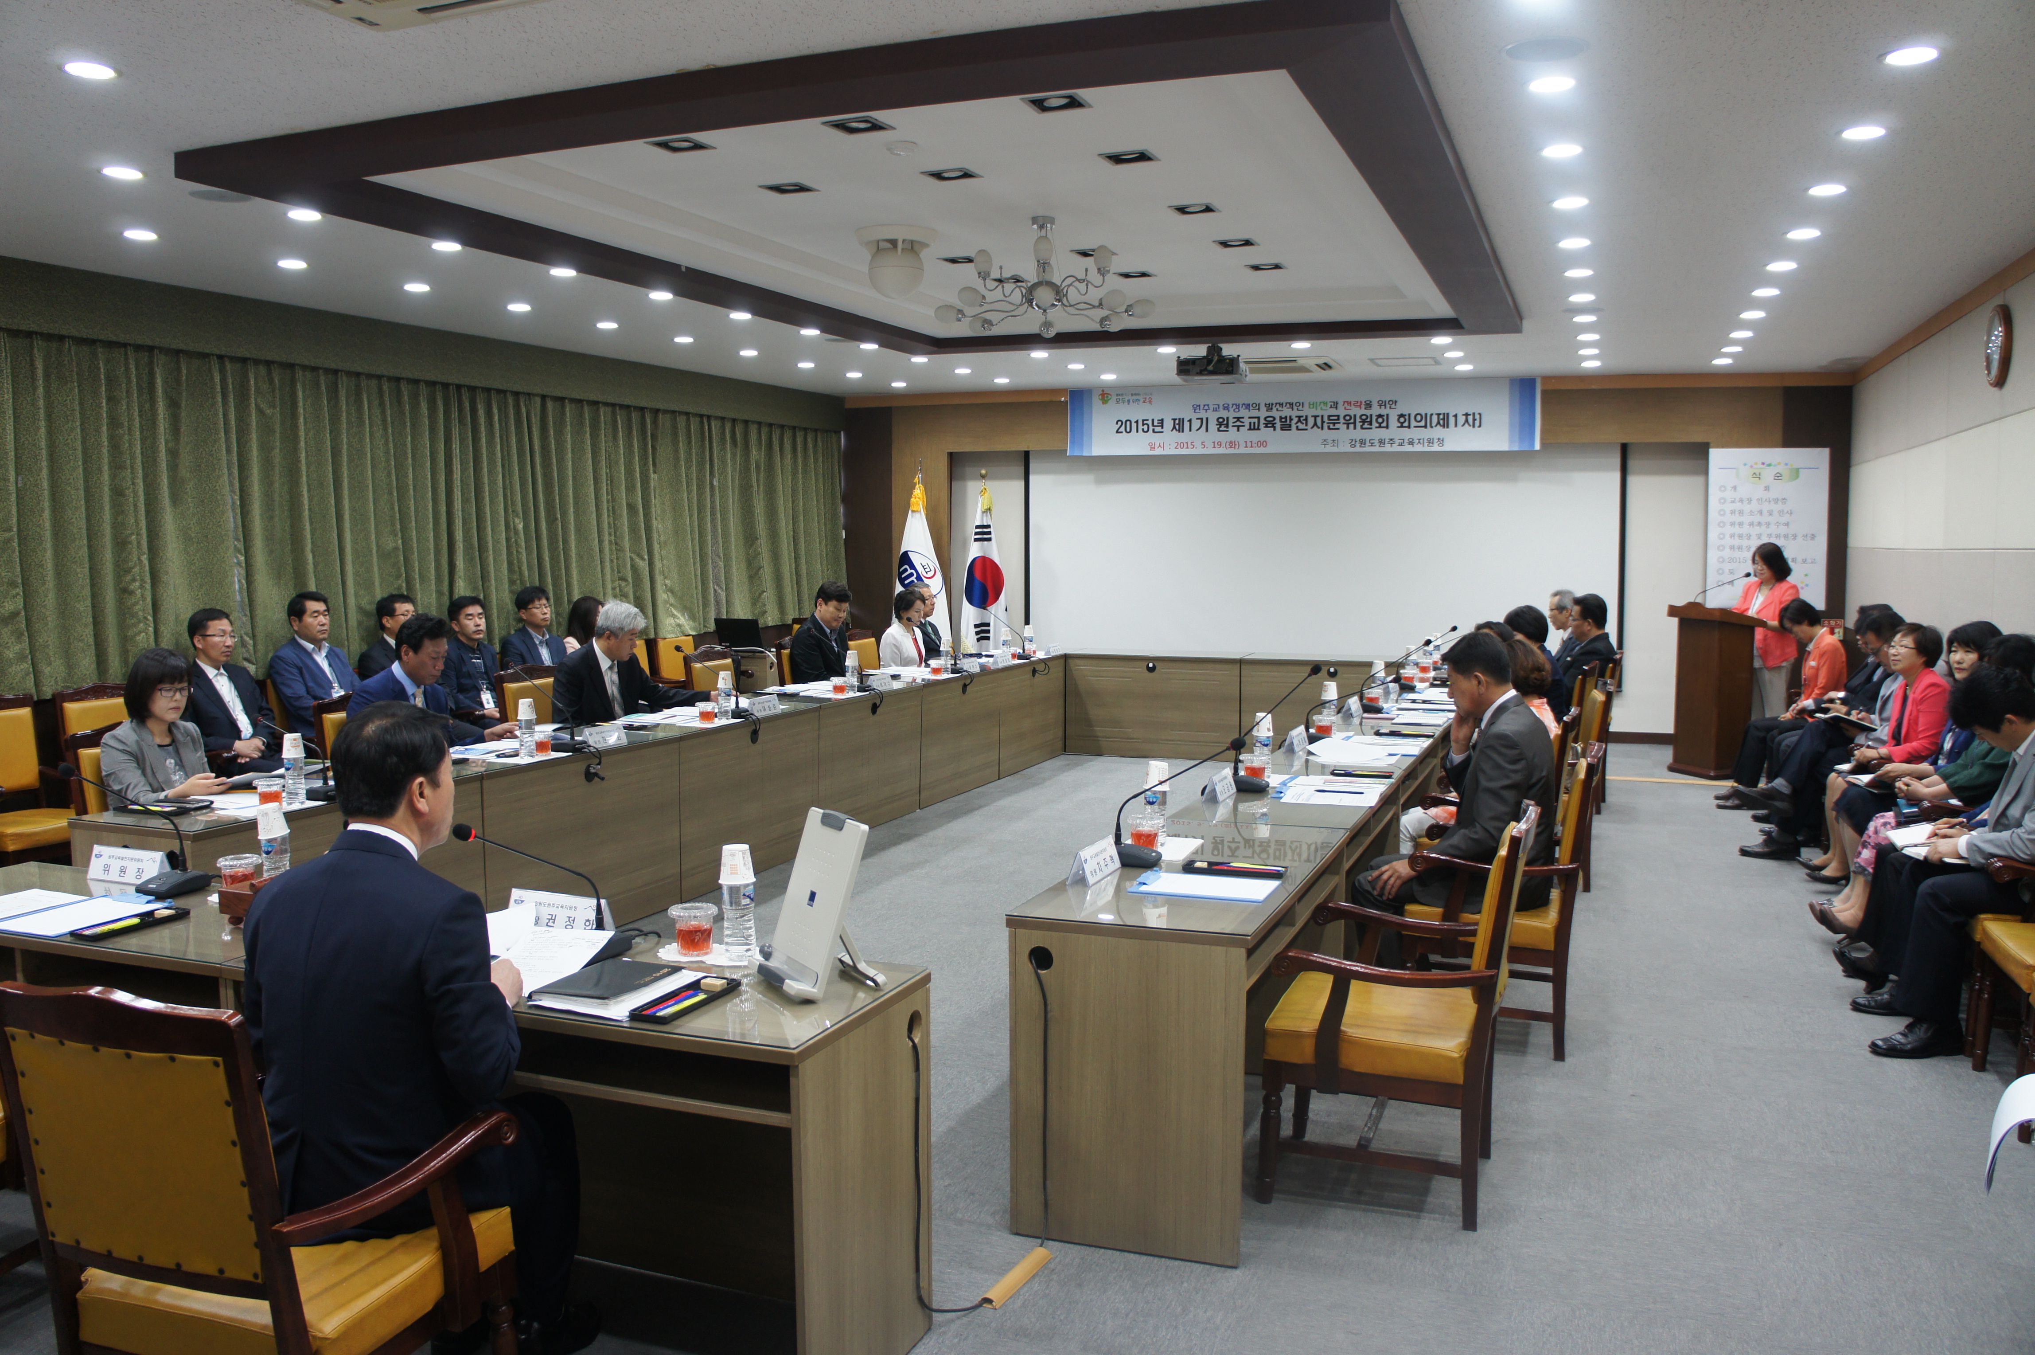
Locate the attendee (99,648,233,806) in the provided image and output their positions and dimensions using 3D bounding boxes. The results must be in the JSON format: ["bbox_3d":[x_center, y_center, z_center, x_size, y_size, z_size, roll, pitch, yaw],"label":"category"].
[{"bbox_3d":[-2.772,0.526,5.154,0.760,1.240,0.500,3,6,23],"label":"attendee"}]

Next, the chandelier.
[{"bbox_3d":[0.114,-1.805,6.828,1.000,0.500,1.000,0,6,0],"label":"chandelier"}]

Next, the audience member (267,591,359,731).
[{"bbox_3d":[-3.248,0.250,7.516,0.820,1.330,0.550,3,6,26],"label":"audience member"}]

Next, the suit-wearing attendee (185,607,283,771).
[{"bbox_3d":[-3.467,0.328,6.962,0.820,1.280,0.530,3,6,23],"label":"suit-wearing attendee"}]

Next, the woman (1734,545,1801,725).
[{"bbox_3d":[5.183,-0.146,10.645,0.420,1.580,0.480,-2,6,-23],"label":"woman"}]

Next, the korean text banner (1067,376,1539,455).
[{"bbox_3d":[2.267,-2.150,12.606,3.900,0.580,0.020,2,5,21],"label":"korean text banner"}]

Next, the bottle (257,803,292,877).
[{"bbox_3d":[-1.747,0.410,3.593,0.070,0.228,0.070,2,5,21],"label":"bottle"}]

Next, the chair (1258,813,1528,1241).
[{"bbox_3d":[0.945,0.780,3.746,0.590,0.940,0.520,2,5,21],"label":"chair"}]

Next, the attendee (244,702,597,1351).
[{"bbox_3d":[-1.093,0.716,2.785,0.530,1.330,0.770,3,6,29],"label":"attendee"}]

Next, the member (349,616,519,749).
[{"bbox_3d":[-2.345,0.385,6.265,0.800,1.280,0.540,2,5,21],"label":"member"}]

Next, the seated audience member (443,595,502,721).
[{"bbox_3d":[-2.875,0.207,8.257,0.780,1.280,0.500,2,5,21],"label":"seated audience member"}]

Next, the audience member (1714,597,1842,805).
[{"bbox_3d":[4.656,0.154,9.241,0.760,1.250,0.500,2,6,21],"label":"audience member"}]

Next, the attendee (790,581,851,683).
[{"bbox_3d":[-1.117,0.046,9.838,0.780,1.320,0.520,2,5,21],"label":"attendee"}]

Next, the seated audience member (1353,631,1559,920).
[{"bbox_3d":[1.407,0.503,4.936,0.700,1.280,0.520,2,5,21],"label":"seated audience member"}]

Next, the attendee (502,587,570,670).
[{"bbox_3d":[-2.675,0.147,8.766,0.780,1.310,0.500,2,5,21],"label":"attendee"}]

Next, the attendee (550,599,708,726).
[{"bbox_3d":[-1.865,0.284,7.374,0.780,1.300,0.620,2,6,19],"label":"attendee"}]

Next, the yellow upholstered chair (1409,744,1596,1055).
[{"bbox_3d":[1.600,0.685,5.035,0.600,0.980,0.560,2,6,21],"label":"yellow upholstered chair"}]

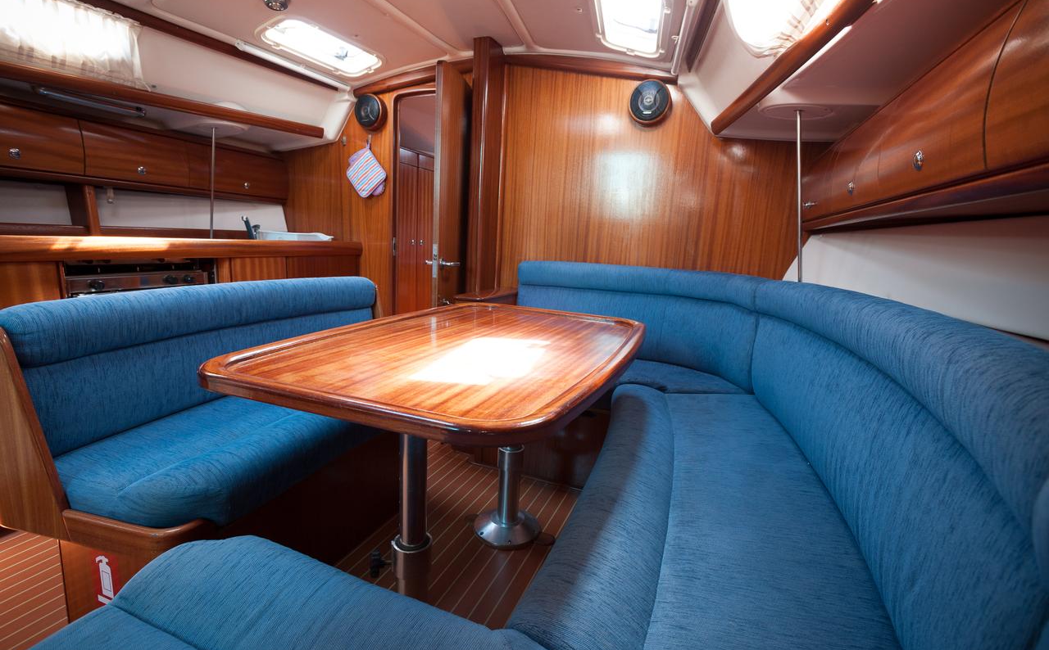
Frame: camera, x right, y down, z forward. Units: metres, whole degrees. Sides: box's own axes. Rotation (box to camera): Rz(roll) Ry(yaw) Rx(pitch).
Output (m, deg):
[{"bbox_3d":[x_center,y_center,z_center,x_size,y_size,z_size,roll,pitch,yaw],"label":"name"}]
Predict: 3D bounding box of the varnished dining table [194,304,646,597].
[{"bbox_3d":[-0.143,0.394,1.397,0.797,0.738,1.140,7,12,21],"label":"varnished dining table"}]

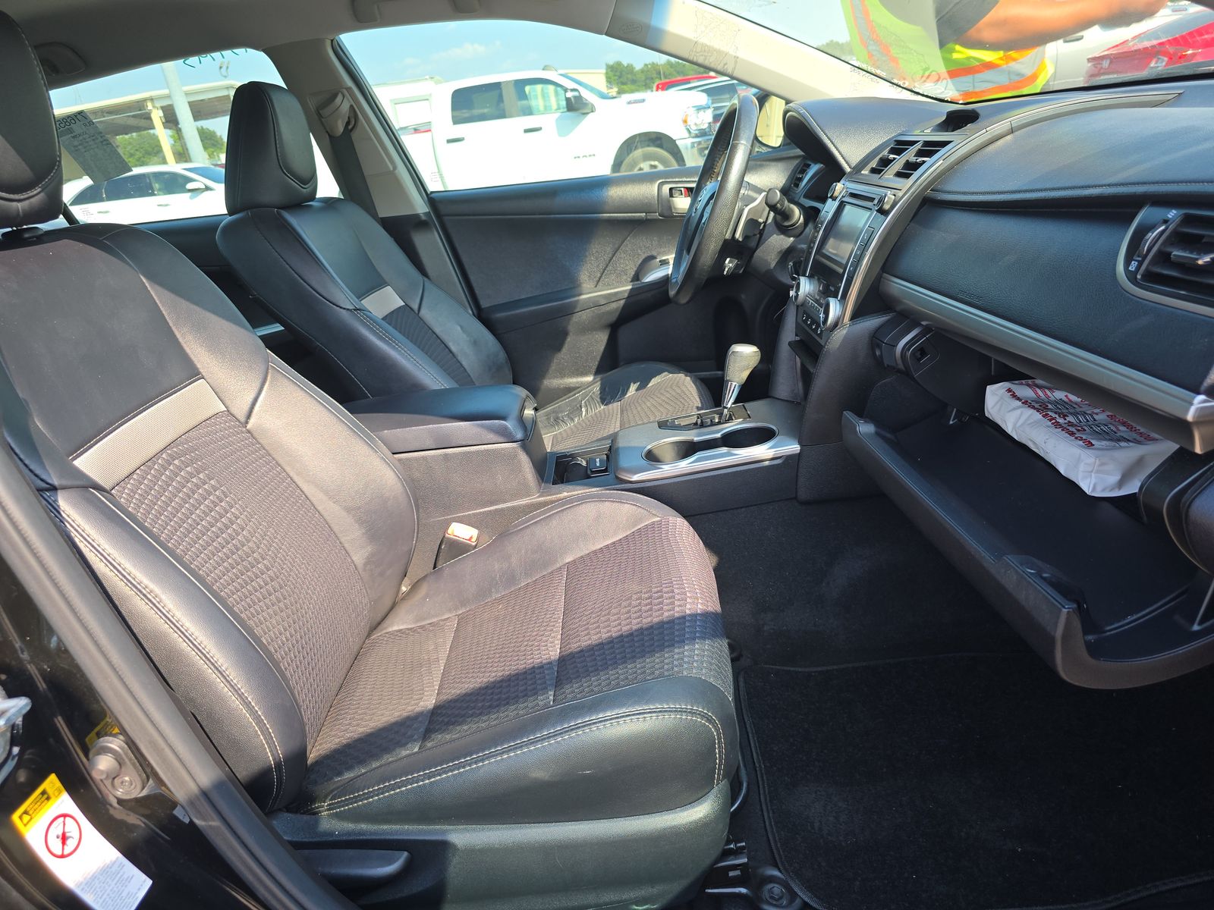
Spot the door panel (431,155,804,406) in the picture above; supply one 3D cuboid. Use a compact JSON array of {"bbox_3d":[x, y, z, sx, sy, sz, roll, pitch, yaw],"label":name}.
[{"bbox_3d":[0.086,-0.371,1.895,0.900,0.600,0.140,-8,23,2],"label":"door panel"}]

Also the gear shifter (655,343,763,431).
[{"bbox_3d":[0.167,-0.118,1.336,0.175,0.130,0.080,-8,23,2],"label":"gear shifter"}]

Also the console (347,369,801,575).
[{"bbox_3d":[-0.065,0.001,1.299,0.740,0.260,0.230,-8,23,2],"label":"console"}]

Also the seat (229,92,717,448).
[{"bbox_3d":[-0.228,-0.264,1.586,0.870,0.940,0.530,-8,23,2],"label":"seat"}]

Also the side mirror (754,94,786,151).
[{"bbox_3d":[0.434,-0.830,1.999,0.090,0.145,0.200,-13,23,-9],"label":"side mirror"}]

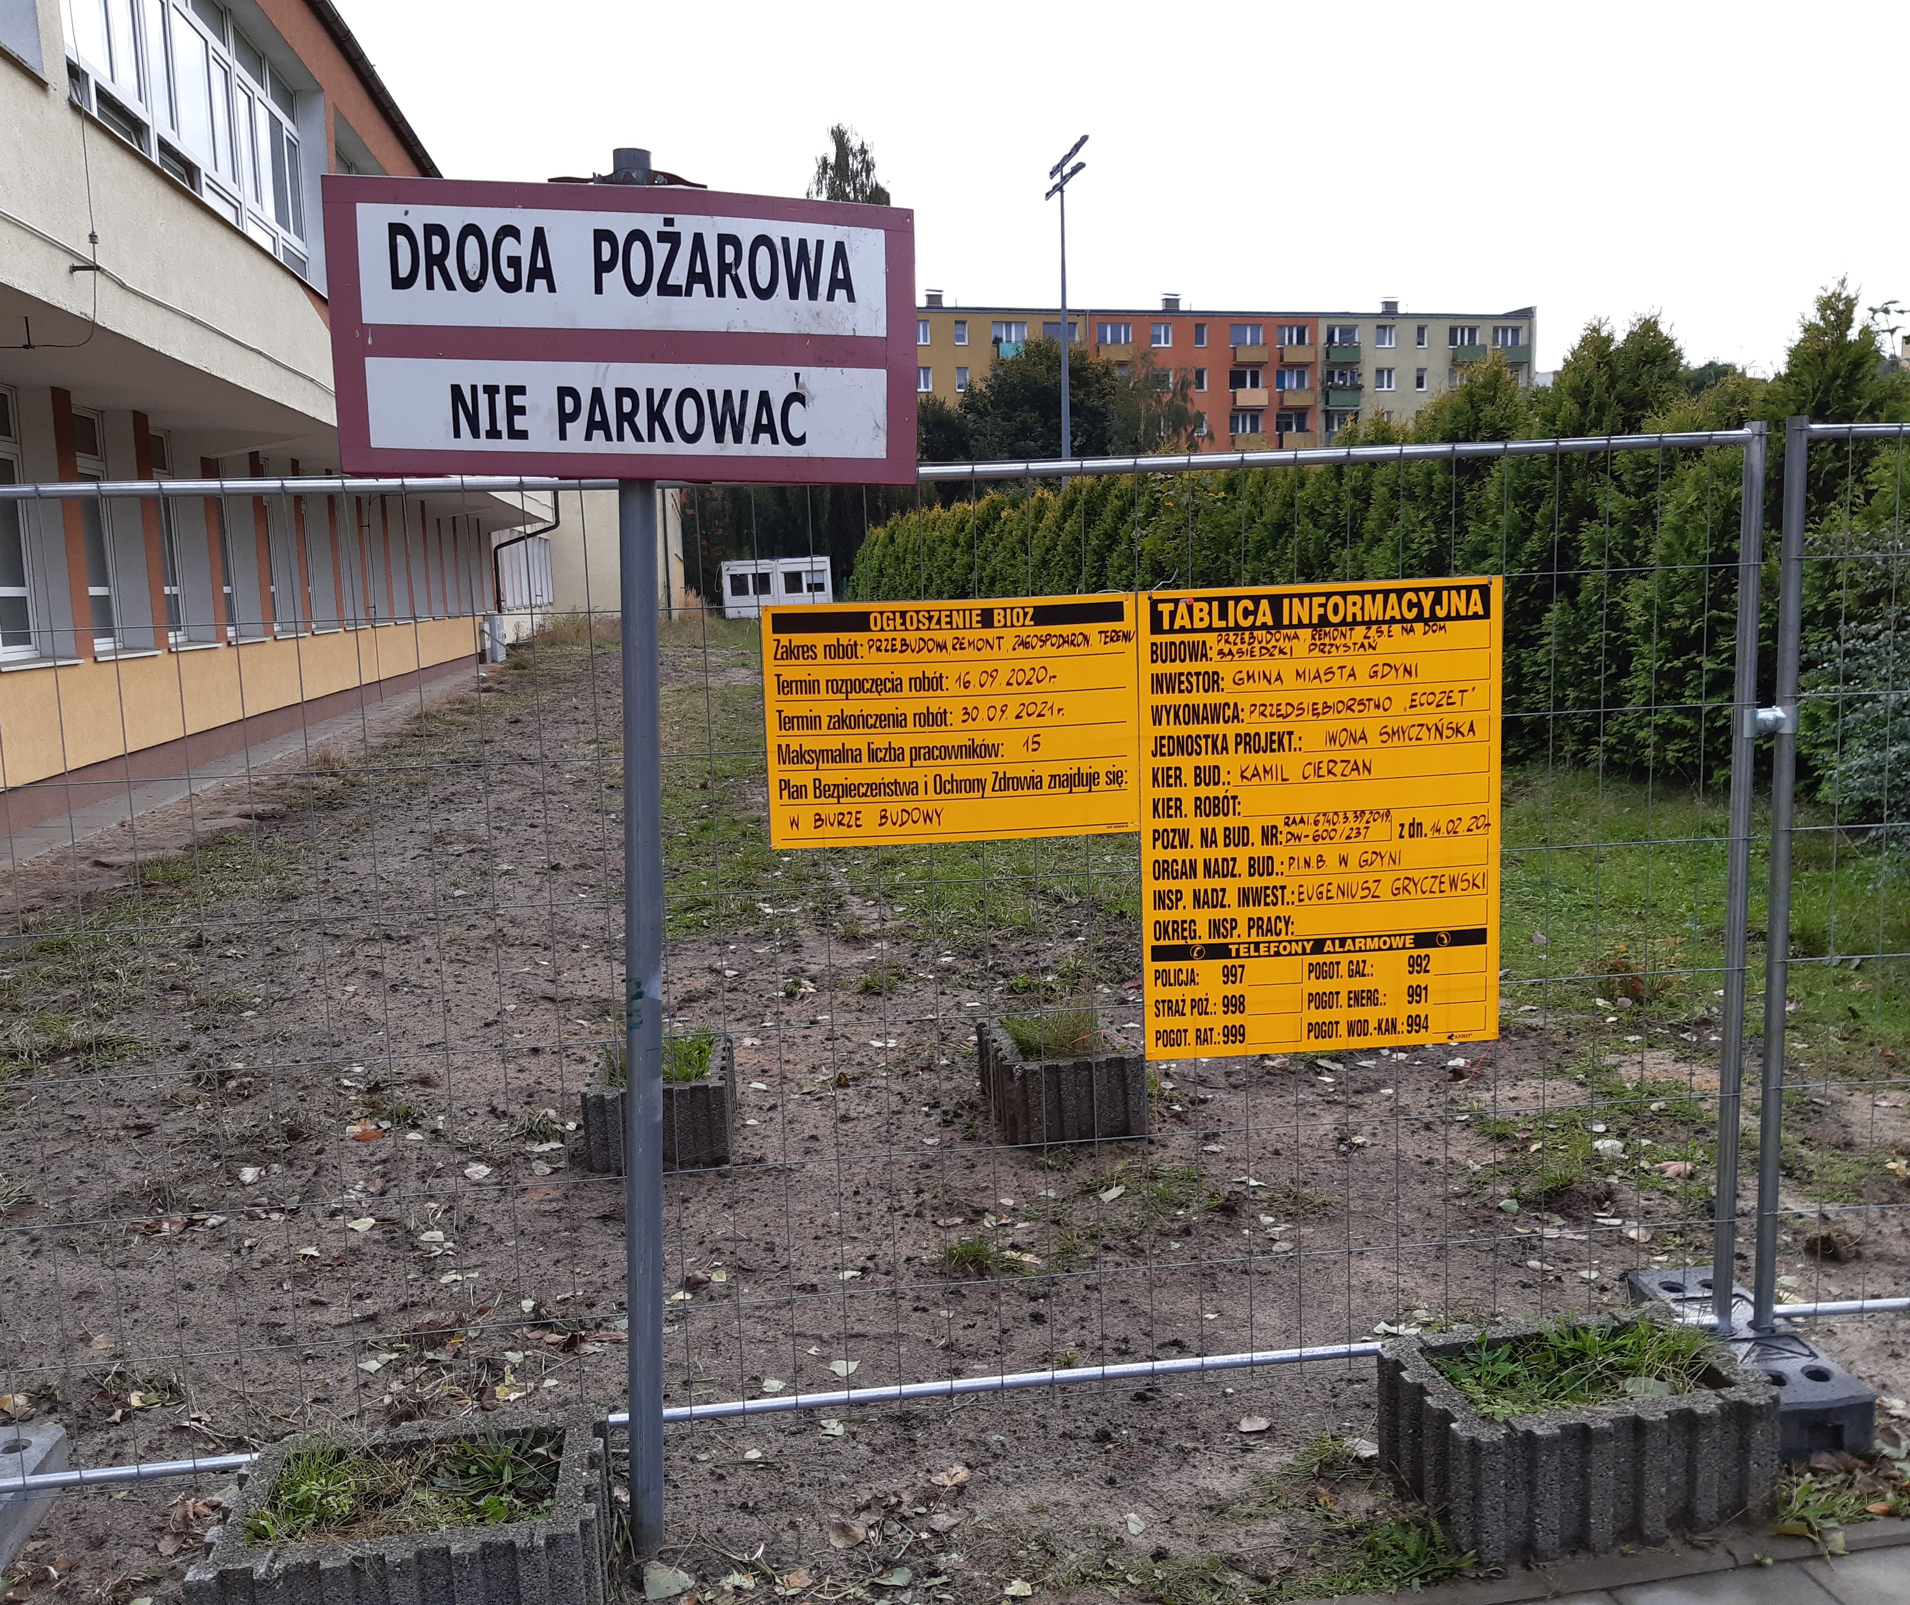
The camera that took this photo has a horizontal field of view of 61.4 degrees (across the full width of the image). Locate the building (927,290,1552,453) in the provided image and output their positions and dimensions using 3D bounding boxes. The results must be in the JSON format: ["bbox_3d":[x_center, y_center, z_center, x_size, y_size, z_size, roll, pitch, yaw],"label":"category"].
[{"bbox_3d":[13.723,-21.688,101.835,45.621,17.000,10.500,-4,8,-15],"label":"building"}]

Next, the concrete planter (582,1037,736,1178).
[{"bbox_3d":[-0.898,0.923,4.952,0.410,0.250,0.490,-2,8,-5],"label":"concrete planter"}]

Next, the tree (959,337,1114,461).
[{"bbox_3d":[4.110,-16.078,78.527,8.158,12.951,8.158,-2,8,0],"label":"tree"}]

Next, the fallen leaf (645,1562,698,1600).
[{"bbox_3d":[-0.492,1.338,2.773,0.090,0.015,0.095,-2,8,0],"label":"fallen leaf"}]

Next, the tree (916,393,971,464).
[{"bbox_3d":[-1.101,-14.674,78.724,5.500,10.430,5.500,-2,8,0],"label":"tree"}]

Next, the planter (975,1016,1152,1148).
[{"bbox_3d":[0.336,0.865,5.110,0.410,0.247,0.515,-3,8,-11],"label":"planter"}]

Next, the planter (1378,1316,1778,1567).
[{"bbox_3d":[1.139,1.145,2.968,0.595,0.240,0.360,-3,8,-10],"label":"planter"}]

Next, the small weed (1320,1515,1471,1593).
[{"bbox_3d":[0.750,1.278,2.749,0.235,0.060,0.140,-2,8,0],"label":"small weed"}]

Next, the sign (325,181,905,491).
[{"bbox_3d":[-0.507,-0.736,2.555,0.903,0.438,0.030,-2,9,-14],"label":"sign"}]

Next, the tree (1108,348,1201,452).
[{"bbox_3d":[9.675,-15.513,76.587,4.708,12.038,4.708,-2,8,0],"label":"tree"}]

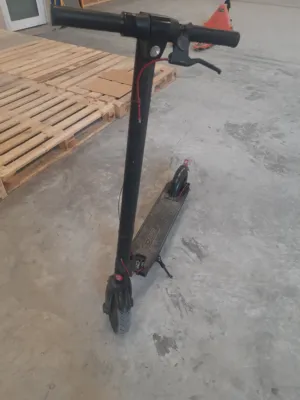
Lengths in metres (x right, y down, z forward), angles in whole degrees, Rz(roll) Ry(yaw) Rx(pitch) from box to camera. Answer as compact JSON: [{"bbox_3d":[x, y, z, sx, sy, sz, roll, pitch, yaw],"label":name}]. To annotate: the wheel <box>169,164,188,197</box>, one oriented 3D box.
[{"bbox_3d":[0.186,-0.110,1.746,0.055,0.210,0.210,18,46,14],"label":"wheel"}]

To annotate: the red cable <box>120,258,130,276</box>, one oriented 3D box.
[{"bbox_3d":[-0.089,0.257,1.050,0.040,0.090,0.035,-2,43,-4],"label":"red cable"}]

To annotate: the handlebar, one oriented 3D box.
[{"bbox_3d":[-0.005,-0.394,0.635,0.430,0.055,0.060,2,43,-8],"label":"handlebar"}]

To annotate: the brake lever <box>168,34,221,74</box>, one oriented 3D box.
[{"bbox_3d":[0.102,-0.335,0.639,0.125,0.062,0.060,2,43,-8],"label":"brake lever"}]

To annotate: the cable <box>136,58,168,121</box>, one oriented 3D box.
[{"bbox_3d":[0.005,-0.263,0.679,0.080,0.155,0.040,-2,43,-4],"label":"cable"}]

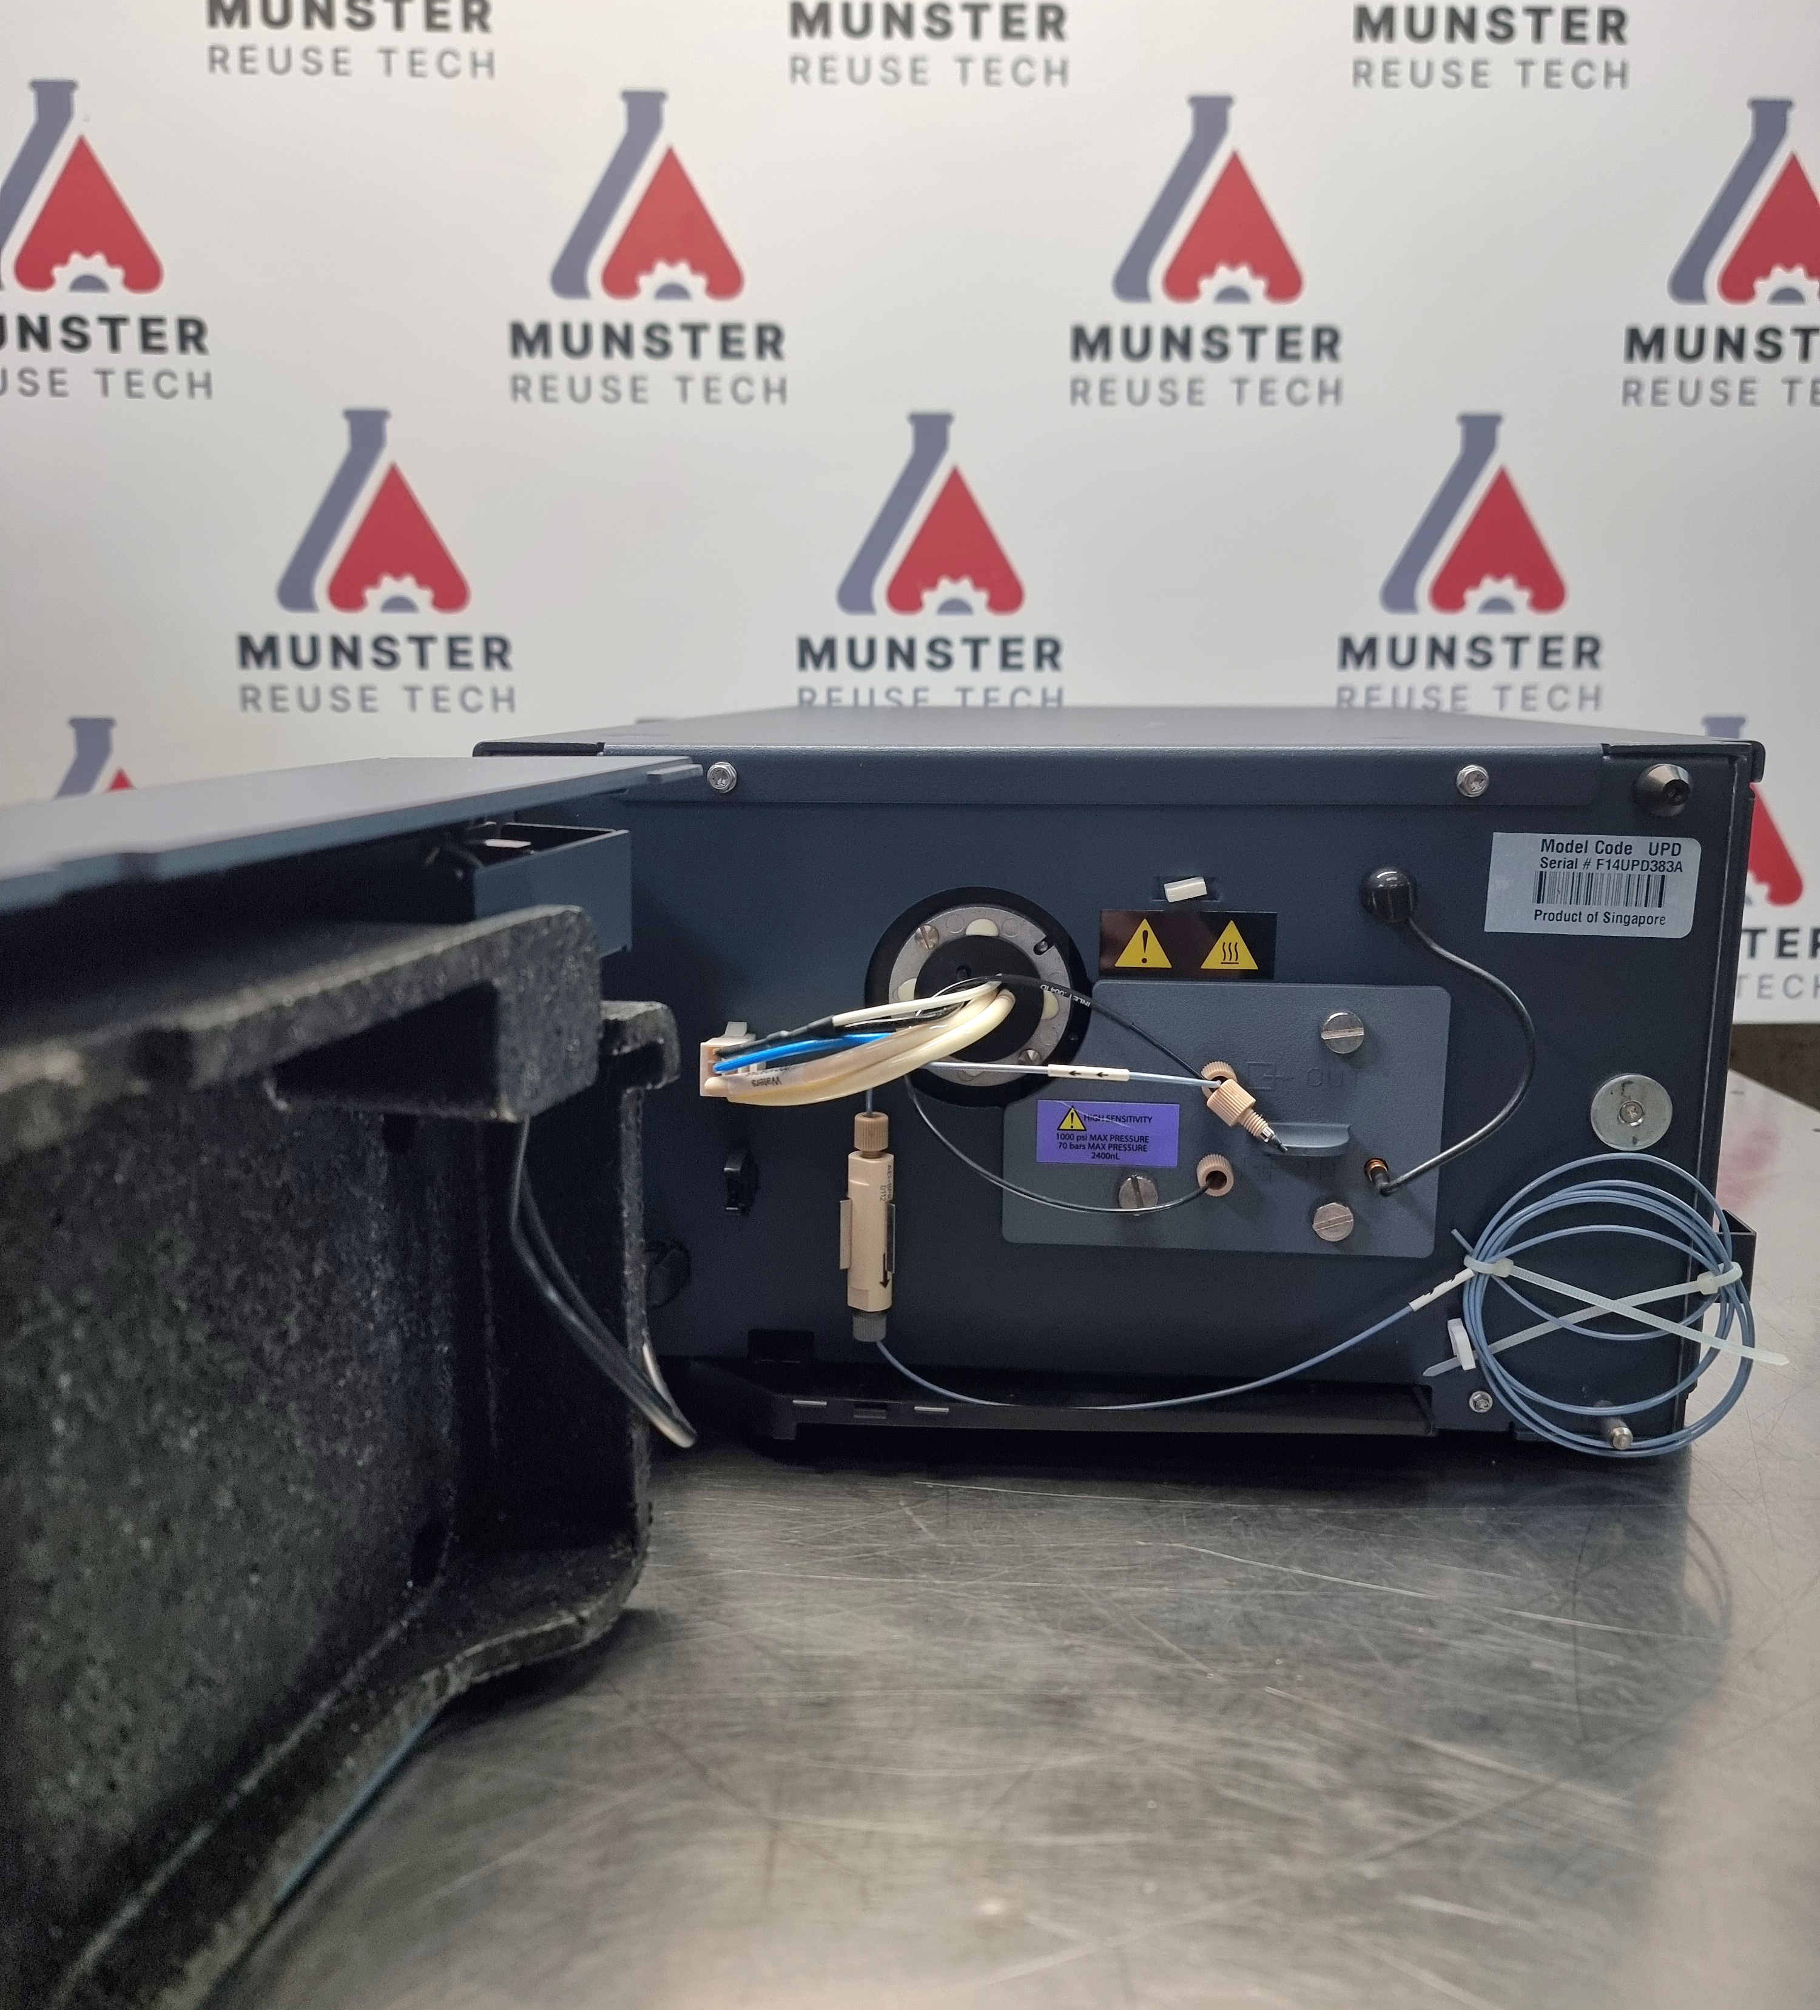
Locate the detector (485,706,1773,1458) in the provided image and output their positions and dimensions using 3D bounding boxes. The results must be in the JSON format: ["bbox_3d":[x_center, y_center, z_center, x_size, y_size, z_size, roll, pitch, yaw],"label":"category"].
[{"bbox_3d":[0.076,-0.018,0.705,0.345,0.200,0.500,1,11,6],"label":"detector"}]

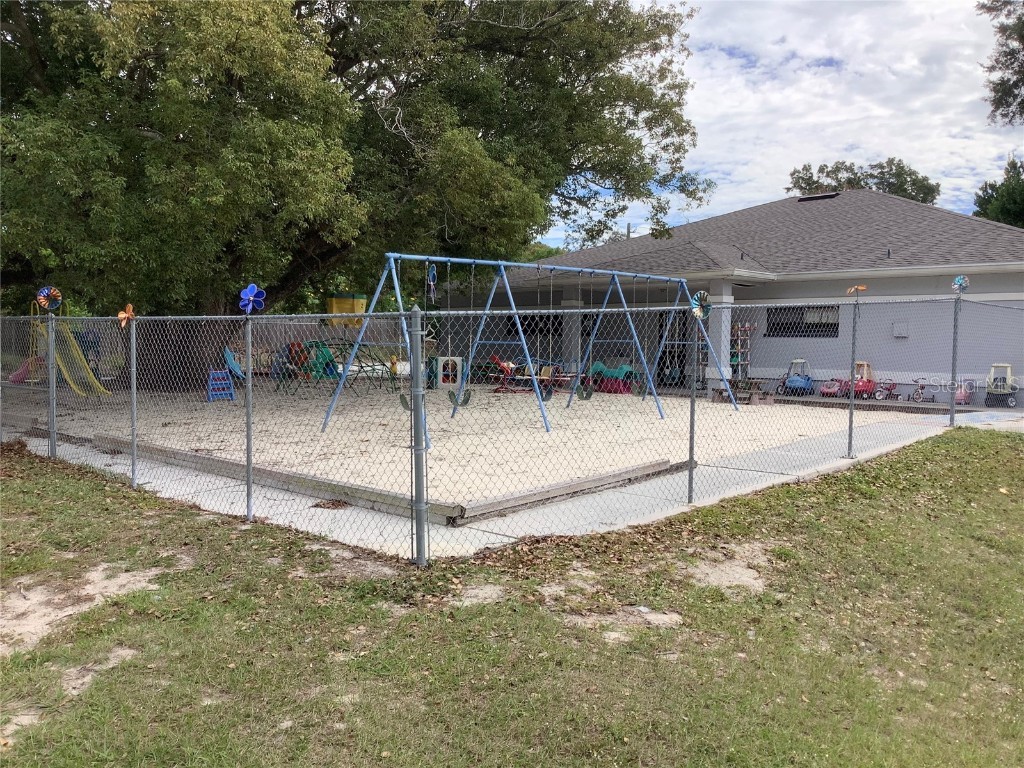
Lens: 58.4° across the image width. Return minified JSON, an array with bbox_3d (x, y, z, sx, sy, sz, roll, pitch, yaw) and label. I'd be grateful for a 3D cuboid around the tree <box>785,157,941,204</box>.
[{"bbox_3d":[20.976,-7.464,55.315,11.000,12.260,11.000,2,3,21],"label":"tree"}]

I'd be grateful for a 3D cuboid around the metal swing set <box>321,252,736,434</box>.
[{"bbox_3d":[0.863,-0.663,14.989,2.067,2.518,8.297,3,4,40],"label":"metal swing set"}]

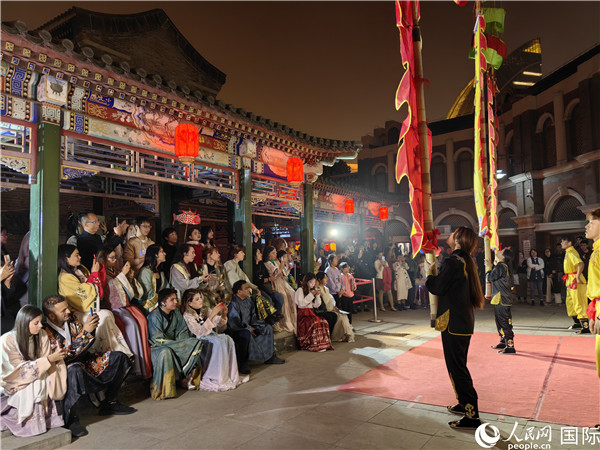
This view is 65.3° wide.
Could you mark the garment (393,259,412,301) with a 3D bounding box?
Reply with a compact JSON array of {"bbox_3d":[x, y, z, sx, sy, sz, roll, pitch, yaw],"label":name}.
[{"bbox_3d":[2.975,1.609,13.696,0.560,1.150,0.400,0,-5,-6],"label":"garment"}]

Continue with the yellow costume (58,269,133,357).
[{"bbox_3d":[-2.220,0.920,5.120,0.760,1.020,0.560,-2,-4,17],"label":"yellow costume"}]

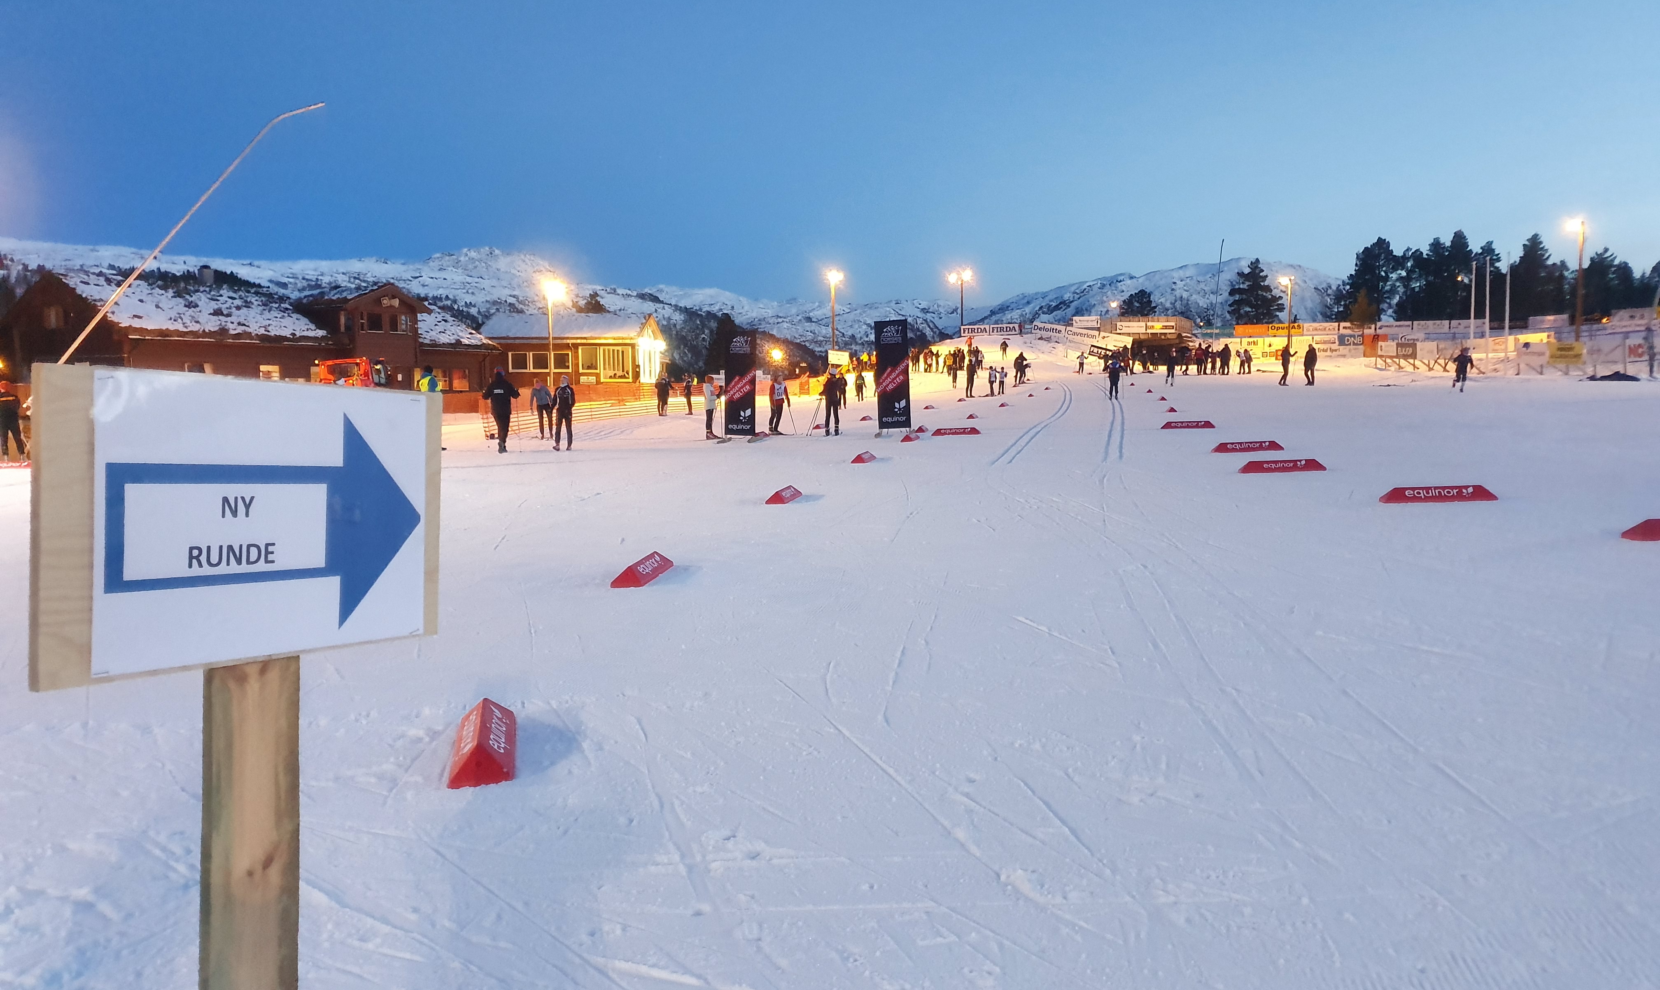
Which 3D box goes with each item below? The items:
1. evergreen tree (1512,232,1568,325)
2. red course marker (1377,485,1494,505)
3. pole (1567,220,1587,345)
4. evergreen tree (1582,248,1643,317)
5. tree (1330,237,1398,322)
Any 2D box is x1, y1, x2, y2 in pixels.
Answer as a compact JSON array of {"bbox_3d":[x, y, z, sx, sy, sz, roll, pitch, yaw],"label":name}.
[{"bbox_3d":[65.431,-19.797,115.000,4.700,8.500,4.700,1,6,22],"label":"evergreen tree"},{"bbox_3d":[5.909,-0.004,12.100,1.020,0.145,0.270,-2,6,12],"label":"red course marker"},{"bbox_3d":[42.084,-11.686,70.000,0.900,7.700,0.400,-2,5,-12],"label":"pole"},{"bbox_3d":[69.956,-18.581,112.000,5.000,7.600,5.000,0,5,0],"label":"evergreen tree"},{"bbox_3d":[51.550,-20.595,120.000,5.900,8.300,5.600,1,6,17],"label":"tree"}]

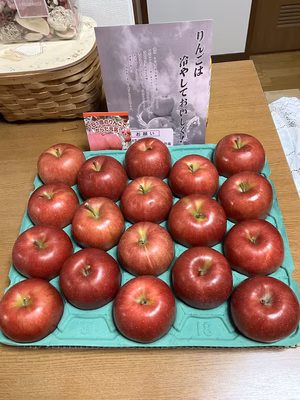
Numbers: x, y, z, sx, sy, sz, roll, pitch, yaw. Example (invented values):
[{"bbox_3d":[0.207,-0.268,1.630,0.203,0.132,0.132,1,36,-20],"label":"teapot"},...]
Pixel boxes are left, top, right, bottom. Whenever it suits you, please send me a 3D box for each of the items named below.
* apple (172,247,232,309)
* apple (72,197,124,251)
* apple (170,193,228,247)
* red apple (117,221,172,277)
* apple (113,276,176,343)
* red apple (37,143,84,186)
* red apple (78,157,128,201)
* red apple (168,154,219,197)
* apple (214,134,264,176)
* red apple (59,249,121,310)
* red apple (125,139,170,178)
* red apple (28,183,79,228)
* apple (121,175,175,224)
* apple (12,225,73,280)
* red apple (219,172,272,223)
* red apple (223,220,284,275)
[{"bbox_3d":[0.076,0.113,0.491,0.088,0.075,0.088,-2,55,5],"label":"apple"},{"bbox_3d":[-0.086,0.038,0.560,0.088,0.076,0.088,-2,55,5],"label":"apple"},{"bbox_3d":[0.077,0.034,0.544,0.091,0.079,0.091,-2,55,5],"label":"apple"},{"bbox_3d":[-0.006,0.076,0.519,0.087,0.074,0.087,-2,56,5],"label":"red apple"},{"bbox_3d":[-0.007,0.151,0.469,0.088,0.076,0.088,-2,56,5],"label":"apple"},{"bbox_3d":[-0.169,-0.068,0.642,0.089,0.077,0.089,-2,55,5],"label":"red apple"},{"bbox_3d":[-0.086,-0.038,0.613,0.090,0.077,0.090,-2,55,5],"label":"red apple"},{"bbox_3d":[0.079,-0.042,0.600,0.086,0.073,0.086,-2,55,5],"label":"red apple"},{"bbox_3d":[0.161,-0.081,0.607,0.088,0.073,0.088,-2,56,5],"label":"apple"},{"bbox_3d":[-0.089,0.116,0.501,0.090,0.078,0.090,-2,56,5],"label":"red apple"},{"bbox_3d":[-0.004,-0.076,0.622,0.084,0.071,0.084,-2,56,5],"label":"red apple"},{"bbox_3d":[-0.167,0.009,0.581,0.085,0.072,0.085,-2,56,5],"label":"red apple"},{"bbox_3d":[-0.006,0.000,0.570,0.086,0.072,0.086,-2,56,5],"label":"apple"},{"bbox_3d":[-0.171,0.082,0.536,0.092,0.080,0.092,-2,55,5],"label":"apple"},{"bbox_3d":[0.160,-0.006,0.565,0.088,0.076,0.088,-2,55,5],"label":"red apple"},{"bbox_3d":[0.156,0.071,0.505,0.087,0.075,0.087,-2,56,5],"label":"red apple"}]

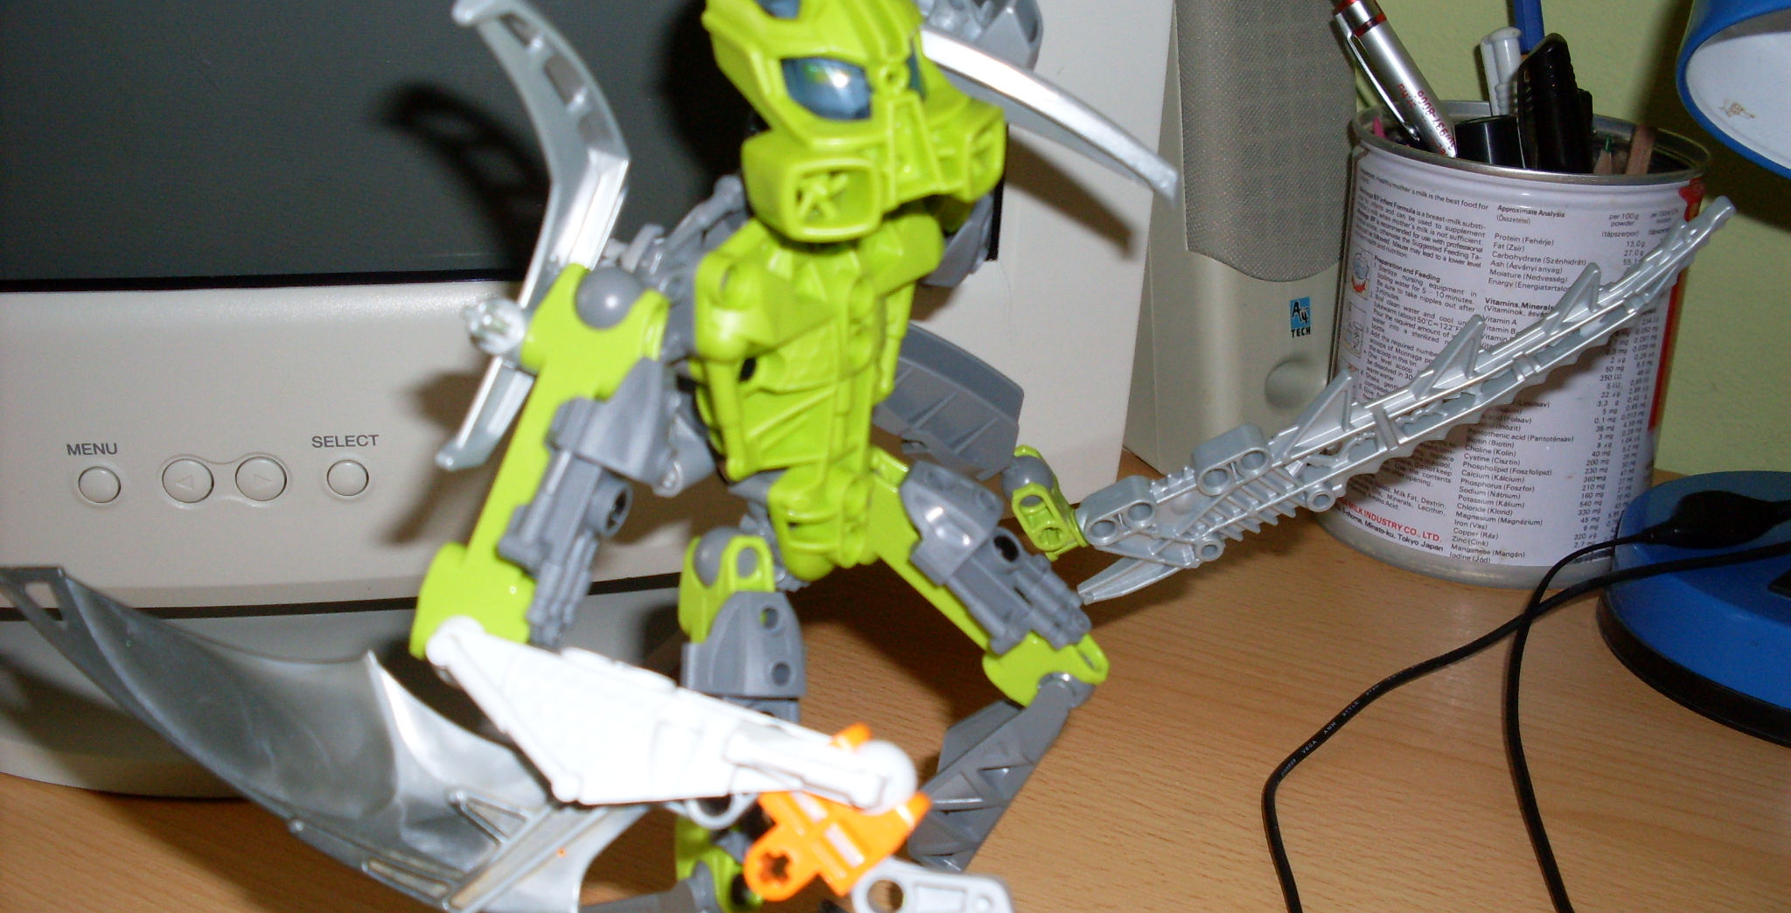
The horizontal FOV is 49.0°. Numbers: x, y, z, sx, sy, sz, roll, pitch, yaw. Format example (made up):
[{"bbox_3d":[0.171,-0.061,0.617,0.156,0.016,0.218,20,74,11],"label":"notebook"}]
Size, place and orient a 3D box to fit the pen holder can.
[{"bbox_3d":[0.186,-0.037,0.606,0.103,0.124,0.103,2,22,0],"label":"pen holder can"}]

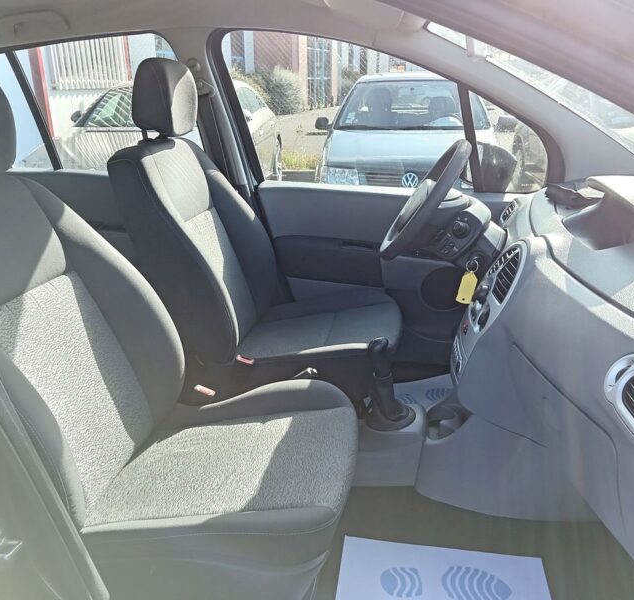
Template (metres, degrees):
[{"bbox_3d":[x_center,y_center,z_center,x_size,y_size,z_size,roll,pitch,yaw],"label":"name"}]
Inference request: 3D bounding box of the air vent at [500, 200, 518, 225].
[{"bbox_3d":[0.567,-0.261,1.712,0.040,0.085,0.100,23,22,1],"label":"air vent"}]

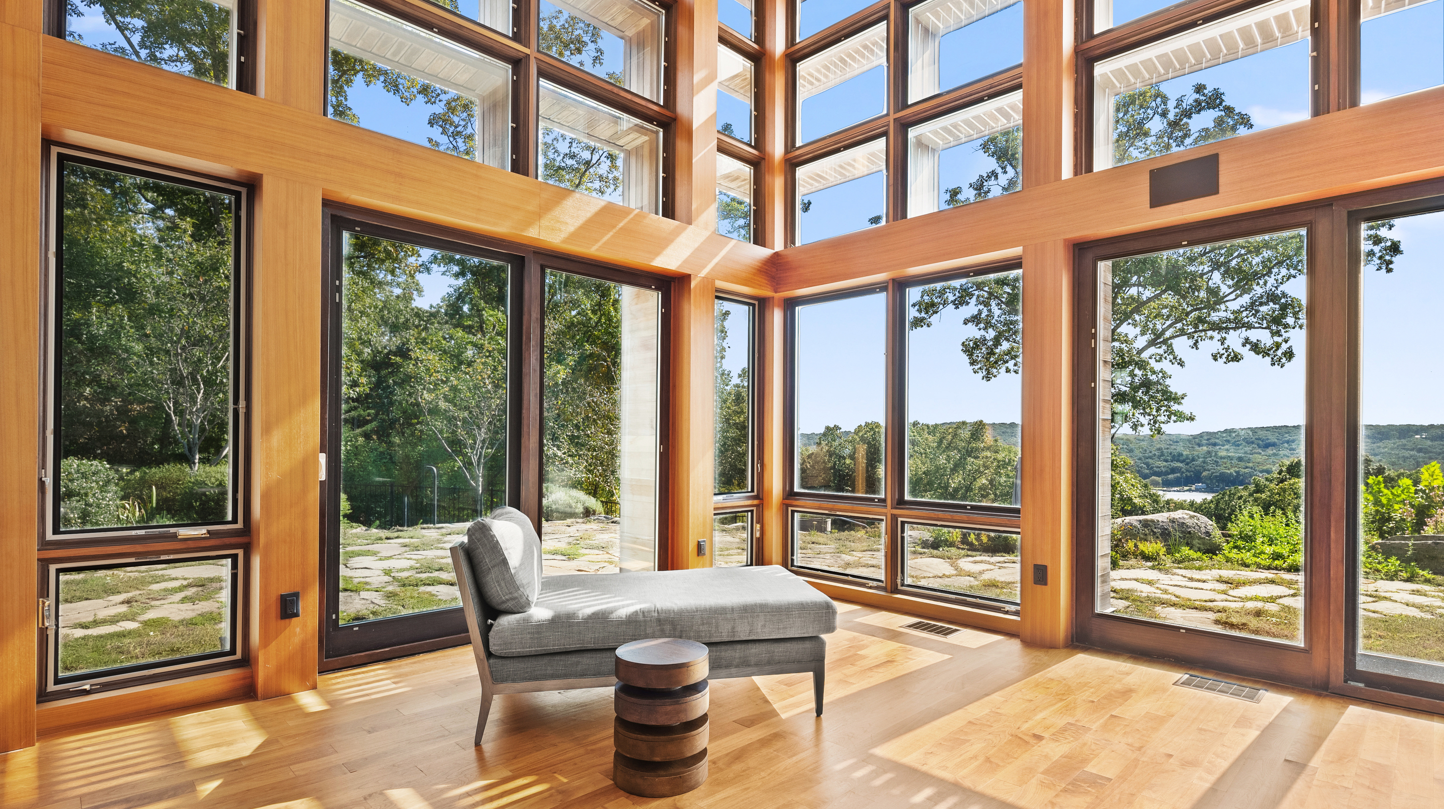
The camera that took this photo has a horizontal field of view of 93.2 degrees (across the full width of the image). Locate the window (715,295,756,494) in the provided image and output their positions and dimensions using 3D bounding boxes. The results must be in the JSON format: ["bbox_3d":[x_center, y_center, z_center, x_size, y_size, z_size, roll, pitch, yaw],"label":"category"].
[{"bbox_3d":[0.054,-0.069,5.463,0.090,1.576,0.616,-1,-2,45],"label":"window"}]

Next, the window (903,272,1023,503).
[{"bbox_3d":[1.563,-0.088,4.432,0.080,1.515,0.850,3,-3,-45],"label":"window"}]

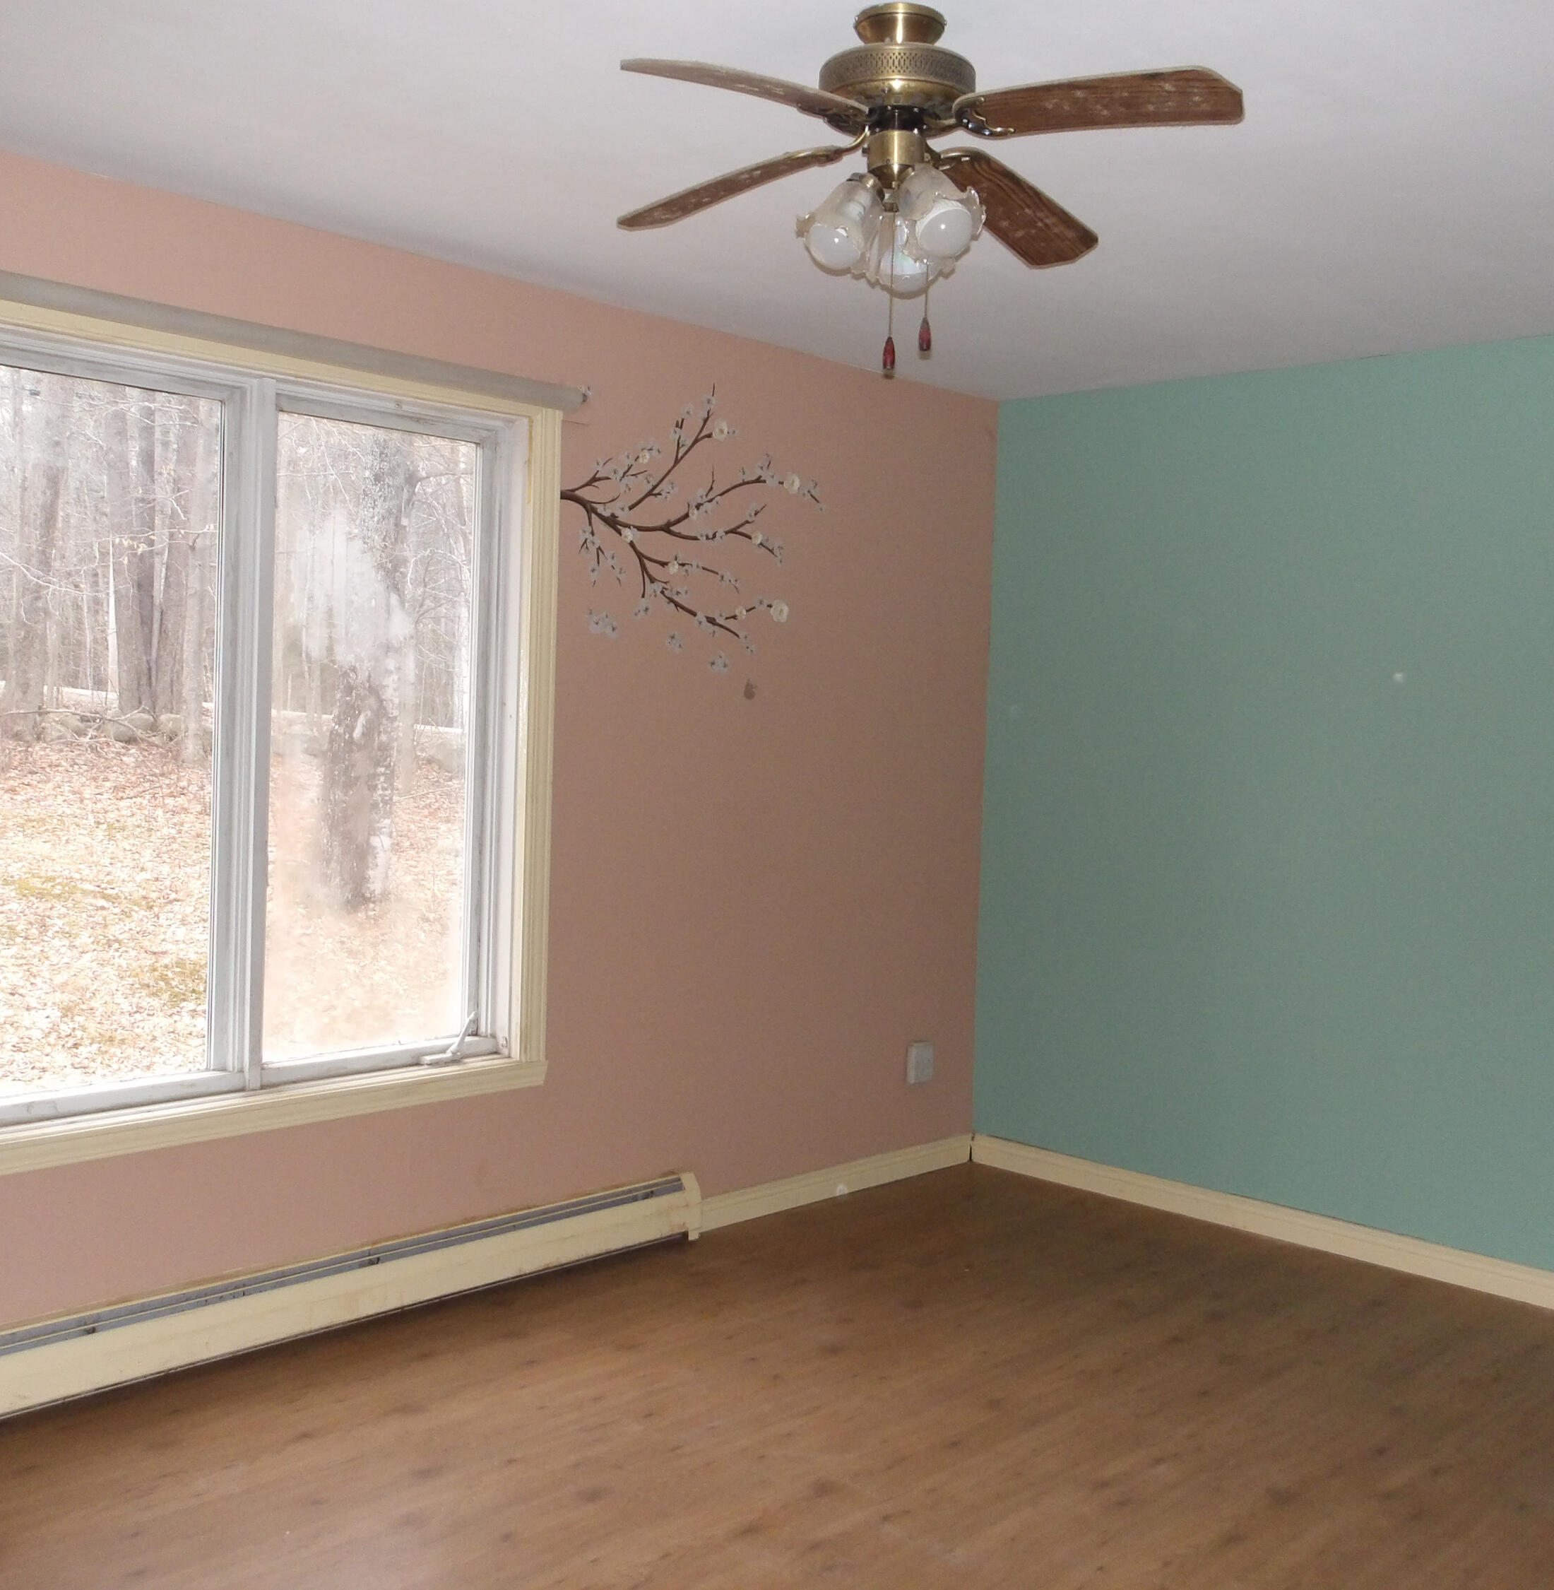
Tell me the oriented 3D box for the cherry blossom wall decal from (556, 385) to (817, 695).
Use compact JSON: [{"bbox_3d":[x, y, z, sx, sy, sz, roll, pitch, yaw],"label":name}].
[{"bbox_3d":[-0.198,-0.674,4.326,0.915,0.796,0.010,-1,4,-45],"label":"cherry blossom wall decal"}]

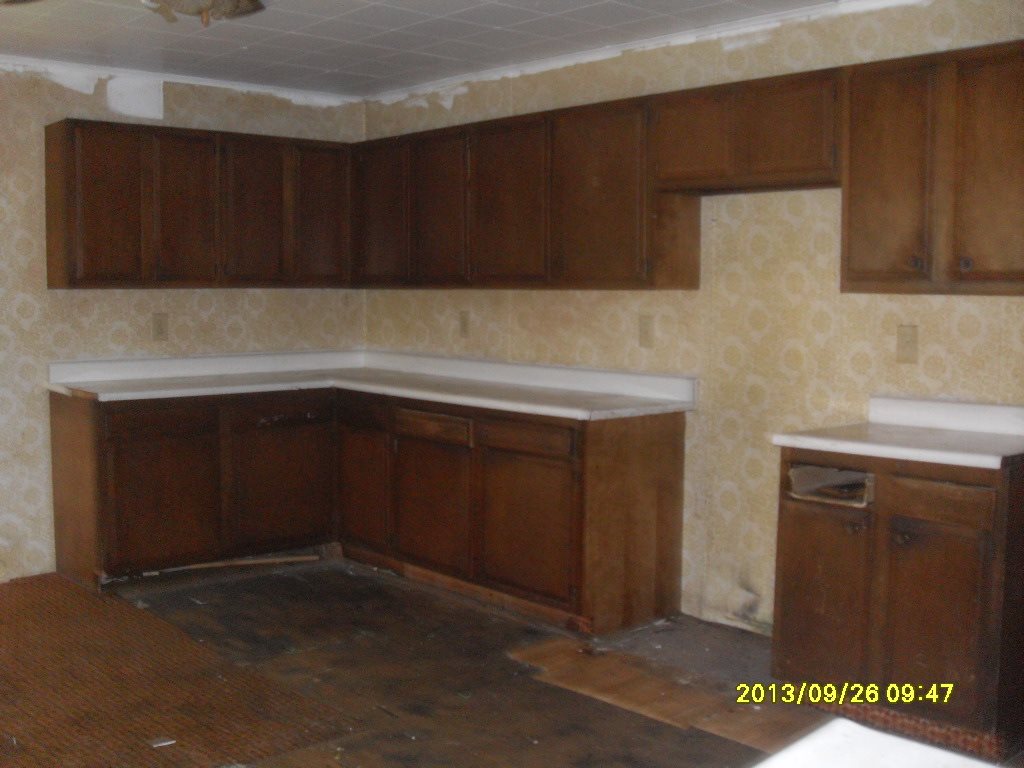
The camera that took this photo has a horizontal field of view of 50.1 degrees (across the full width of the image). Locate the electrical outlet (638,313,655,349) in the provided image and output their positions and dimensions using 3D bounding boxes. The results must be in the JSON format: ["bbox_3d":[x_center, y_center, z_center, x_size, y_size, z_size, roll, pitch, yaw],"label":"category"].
[{"bbox_3d":[0.593,-0.232,4.811,0.010,0.130,0.078,-4,6,-42],"label":"electrical outlet"}]

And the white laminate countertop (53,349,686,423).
[{"bbox_3d":[-0.725,0.008,4.943,1.826,0.133,2.455,-4,6,-42],"label":"white laminate countertop"}]

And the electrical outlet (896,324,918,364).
[{"bbox_3d":[1.409,-0.140,3.898,0.010,0.128,0.076,-4,6,-42],"label":"electrical outlet"}]

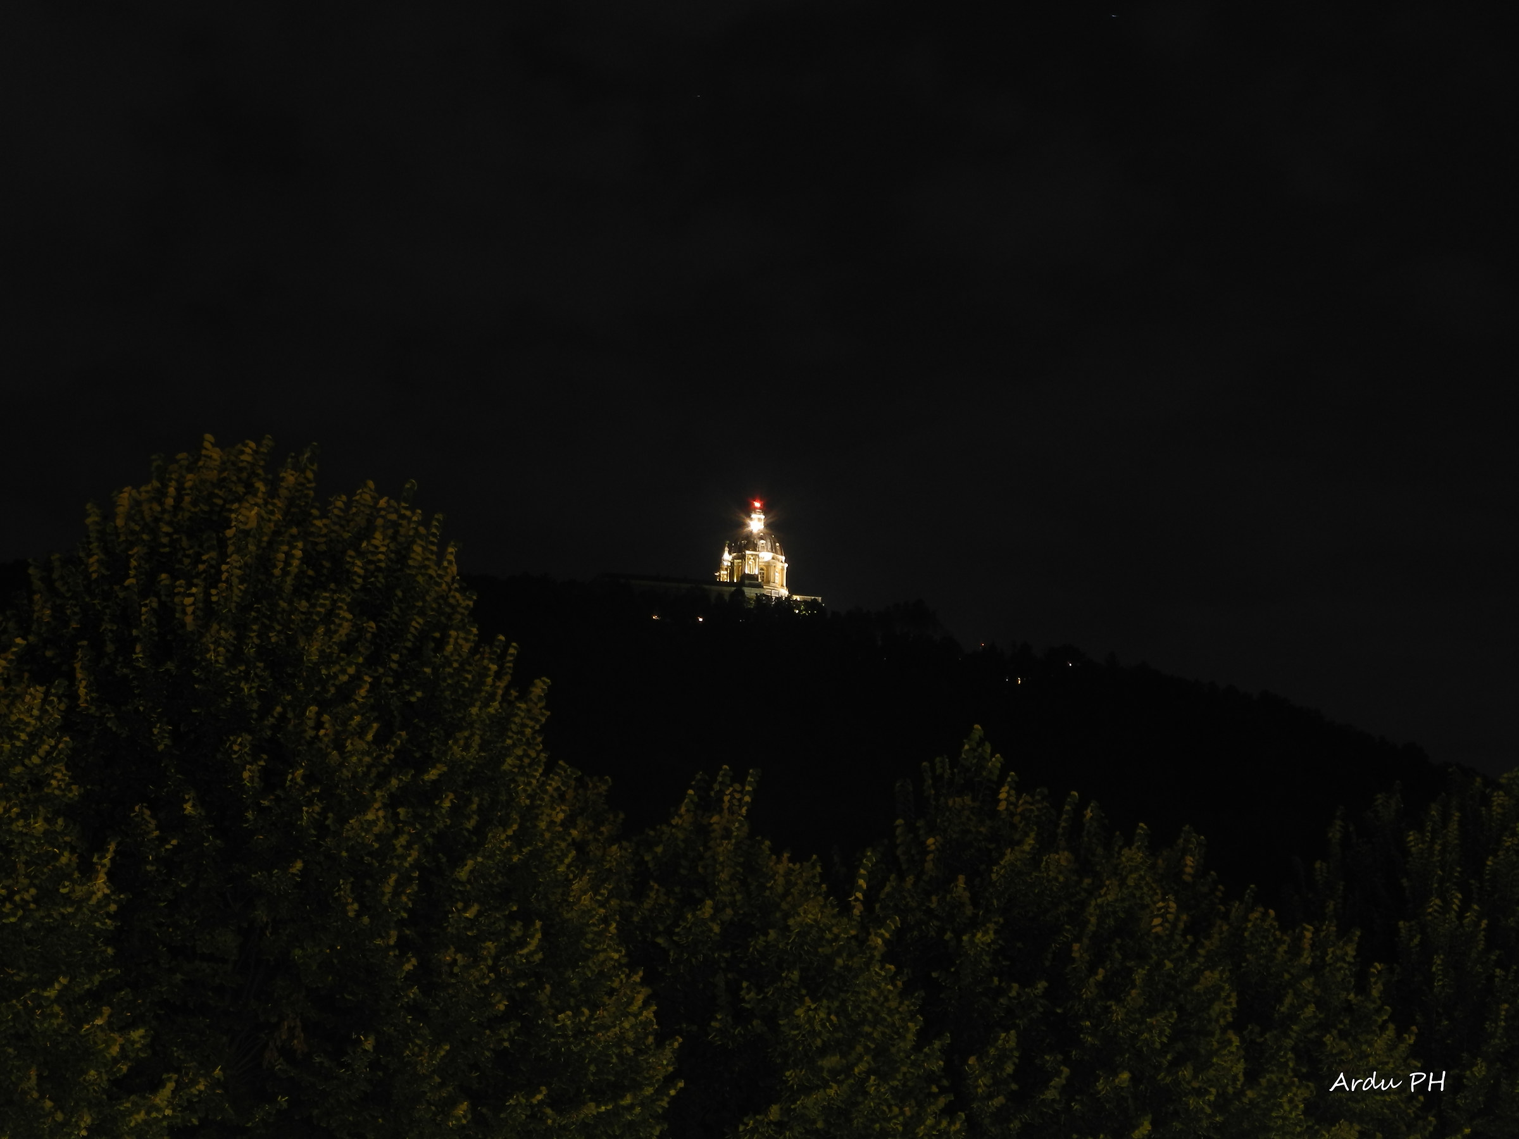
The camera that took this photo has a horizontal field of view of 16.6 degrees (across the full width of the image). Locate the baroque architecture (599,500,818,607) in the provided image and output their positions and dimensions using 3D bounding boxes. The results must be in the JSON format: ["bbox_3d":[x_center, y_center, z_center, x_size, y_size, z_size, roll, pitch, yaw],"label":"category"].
[{"bbox_3d":[-21.351,1.830,2517.397,100.000,75.000,54.000,4,-11,-14],"label":"baroque architecture"}]

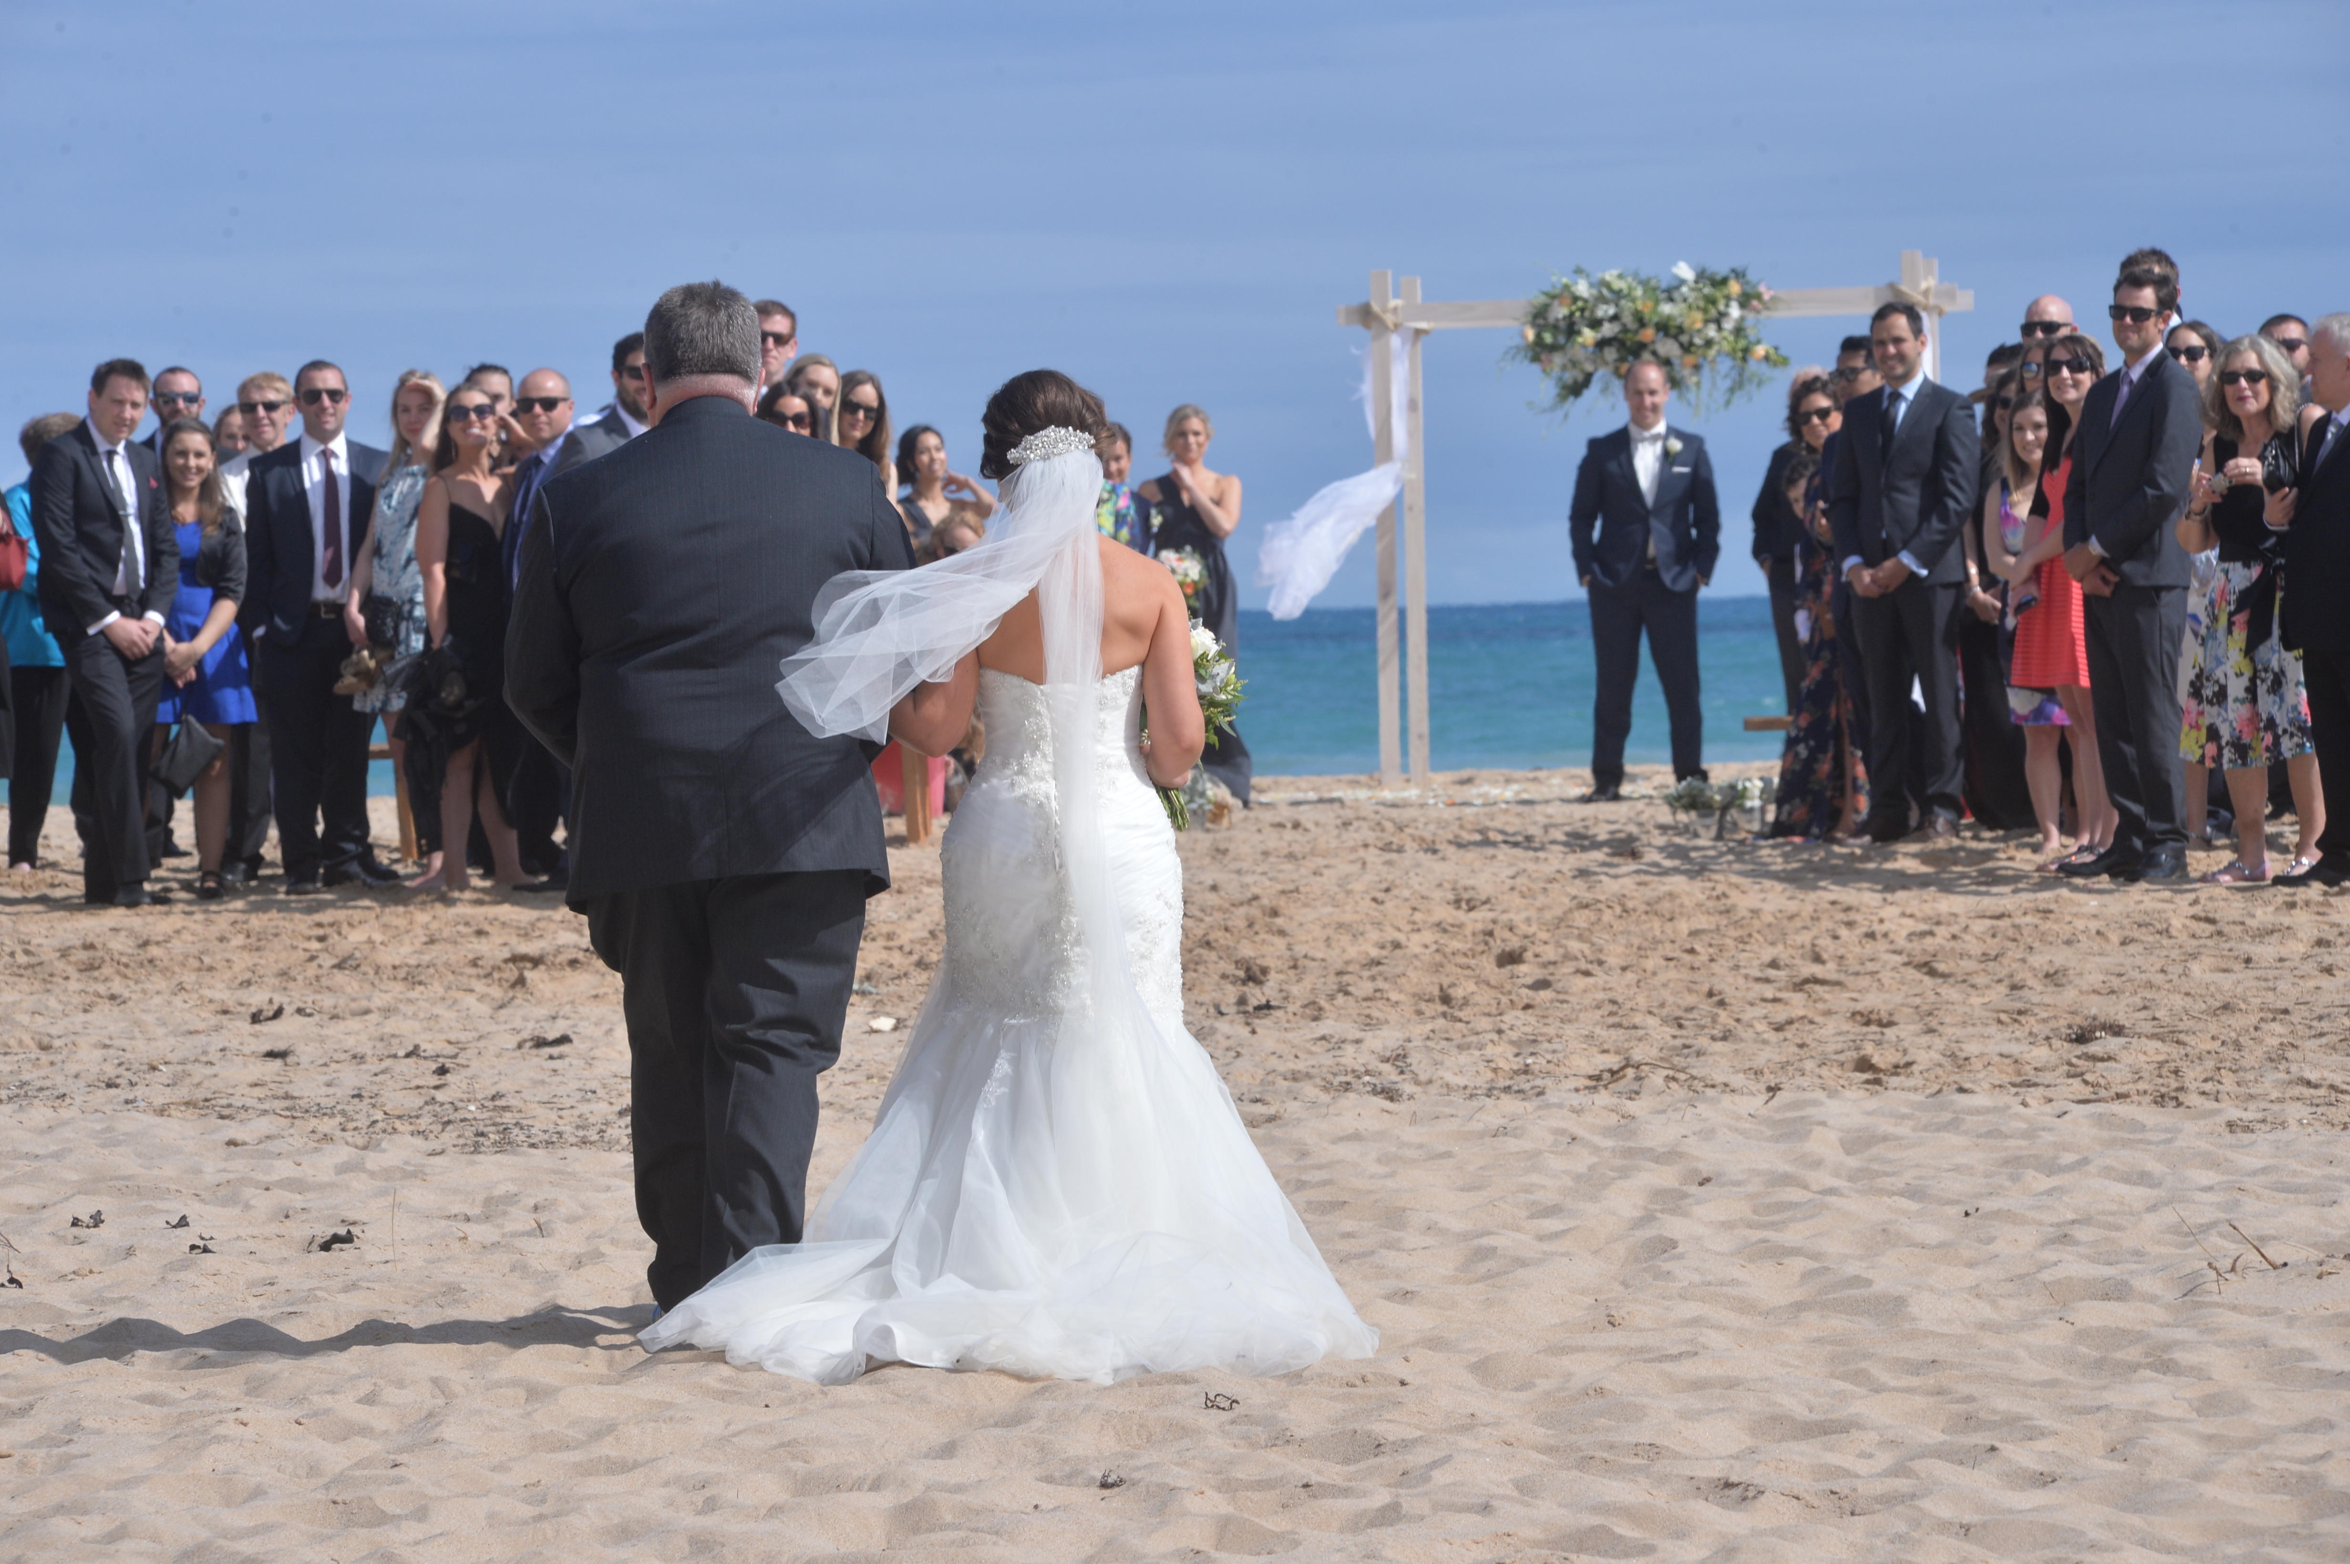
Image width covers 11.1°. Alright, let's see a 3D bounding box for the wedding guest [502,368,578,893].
[{"bbox_3d":[-2.154,-0.523,41.700,0.480,1.790,0.340,-1,1,37],"label":"wedding guest"}]

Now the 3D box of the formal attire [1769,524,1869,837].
[{"bbox_3d":[2.208,-0.356,41.400,0.420,1.100,0.360,-1,1,15],"label":"formal attire"}]

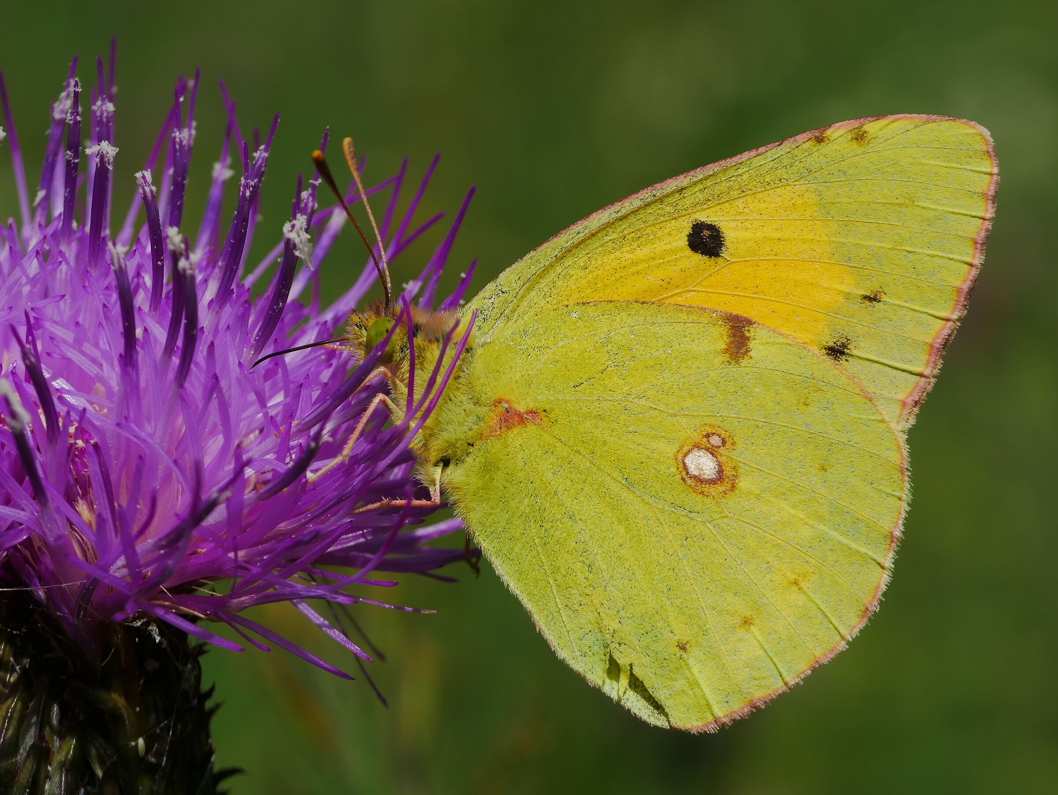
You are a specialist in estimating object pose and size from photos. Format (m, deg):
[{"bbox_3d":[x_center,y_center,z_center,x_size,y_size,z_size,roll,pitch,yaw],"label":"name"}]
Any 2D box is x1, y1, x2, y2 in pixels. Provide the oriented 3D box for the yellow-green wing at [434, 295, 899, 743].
[{"bbox_3d":[0.006,0.005,0.166,0.021,0.019,0.003,0,0,0],"label":"yellow-green wing"}]

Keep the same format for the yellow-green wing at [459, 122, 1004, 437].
[{"bbox_3d":[0.009,-0.006,0.166,0.024,0.014,0.003,0,0,0],"label":"yellow-green wing"}]

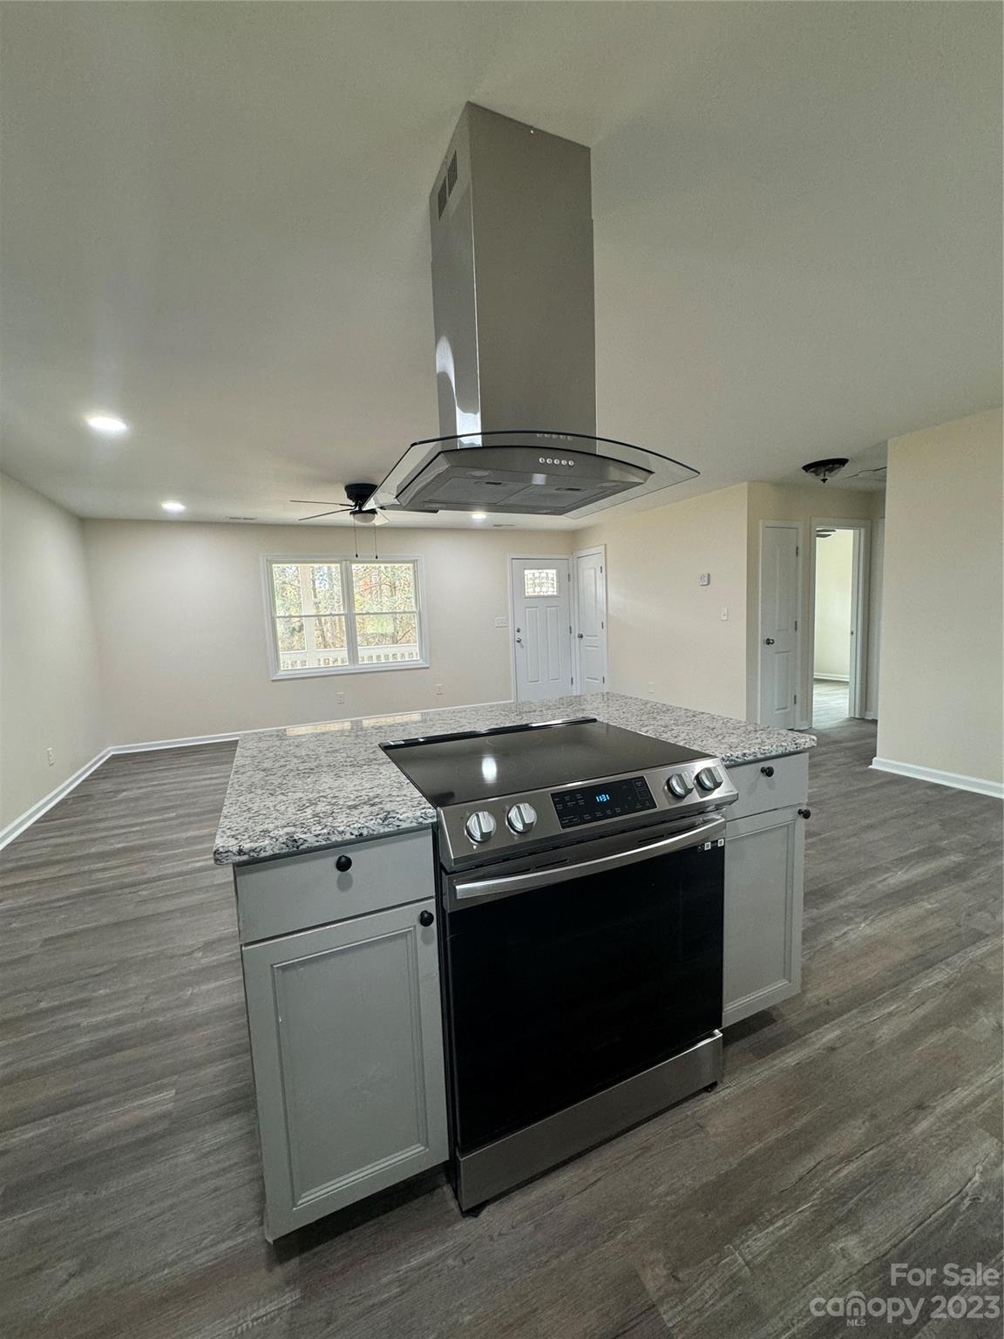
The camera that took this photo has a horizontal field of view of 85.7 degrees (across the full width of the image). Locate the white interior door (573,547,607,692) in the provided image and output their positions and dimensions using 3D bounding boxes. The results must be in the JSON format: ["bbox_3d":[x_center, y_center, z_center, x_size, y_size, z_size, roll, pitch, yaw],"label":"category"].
[{"bbox_3d":[1.270,-0.570,7.596,0.090,2.090,0.780,-5,7,-24],"label":"white interior door"}]

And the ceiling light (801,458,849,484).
[{"bbox_3d":[2.705,-1.640,4.523,0.336,0.145,0.336,-5,7,-24],"label":"ceiling light"}]

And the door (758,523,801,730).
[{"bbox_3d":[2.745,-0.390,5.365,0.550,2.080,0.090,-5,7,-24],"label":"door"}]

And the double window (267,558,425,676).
[{"bbox_3d":[-1.866,-0.668,6.669,1.860,1.410,0.110,-5,7,-24],"label":"double window"}]

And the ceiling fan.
[{"bbox_3d":[-1.198,-1.417,4.679,1.280,0.310,1.280,-5,7,-24],"label":"ceiling fan"}]

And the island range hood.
[{"bbox_3d":[0.030,-0.873,1.430,0.750,0.810,0.630,-5,7,-24],"label":"island range hood"}]

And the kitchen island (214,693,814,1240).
[{"bbox_3d":[0.029,0.676,1.820,1.610,0.920,1.125,-5,7,-24],"label":"kitchen island"}]

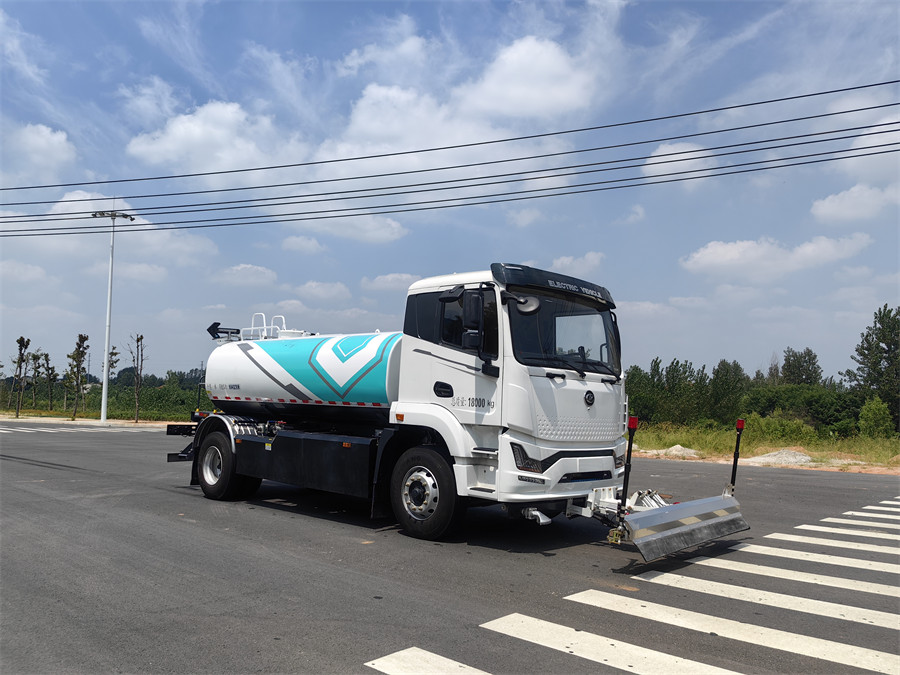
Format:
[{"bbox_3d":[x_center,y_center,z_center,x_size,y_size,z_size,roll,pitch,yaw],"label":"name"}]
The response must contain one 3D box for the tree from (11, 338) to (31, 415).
[{"bbox_3d":[-28.110,2.600,46.000,1.150,5.340,1.150,0,-5,0],"label":"tree"}]

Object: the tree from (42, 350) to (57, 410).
[{"bbox_3d":[-37.560,4.210,66.000,1.450,5.500,1.450,0,-5,0],"label":"tree"}]

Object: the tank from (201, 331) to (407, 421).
[{"bbox_3d":[-1.669,0.678,10.969,4.600,1.400,2.200,-2,-6,42],"label":"tank"}]

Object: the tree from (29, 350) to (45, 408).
[{"bbox_3d":[-35.372,3.638,60.214,1.250,5.050,1.250,3,-6,-30],"label":"tree"}]

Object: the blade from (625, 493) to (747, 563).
[{"bbox_3d":[2.445,1.895,7.135,0.340,0.380,2.520,-4,-7,42],"label":"blade"}]

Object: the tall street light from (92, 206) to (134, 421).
[{"bbox_3d":[-22.605,-1.449,46.596,2.600,14.000,1.900,3,-5,-26],"label":"tall street light"}]

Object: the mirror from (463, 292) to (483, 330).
[{"bbox_3d":[0.228,-0.272,7.012,0.200,0.385,0.110,4,-7,-37],"label":"mirror"}]

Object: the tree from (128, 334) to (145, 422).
[{"bbox_3d":[-19.604,2.581,44.236,1.000,5.500,1.000,2,-5,-24],"label":"tree"}]

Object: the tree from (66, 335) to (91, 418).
[{"bbox_3d":[-23.880,2.560,45.000,1.600,5.510,1.600,0,-5,0],"label":"tree"}]

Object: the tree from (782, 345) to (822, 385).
[{"bbox_3d":[37.140,4.635,73.686,4.000,7.400,4.000,-2,-5,27],"label":"tree"}]

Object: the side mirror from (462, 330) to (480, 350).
[{"bbox_3d":[0.214,0.033,6.995,0.200,0.175,0.110,4,-7,-37],"label":"side mirror"}]

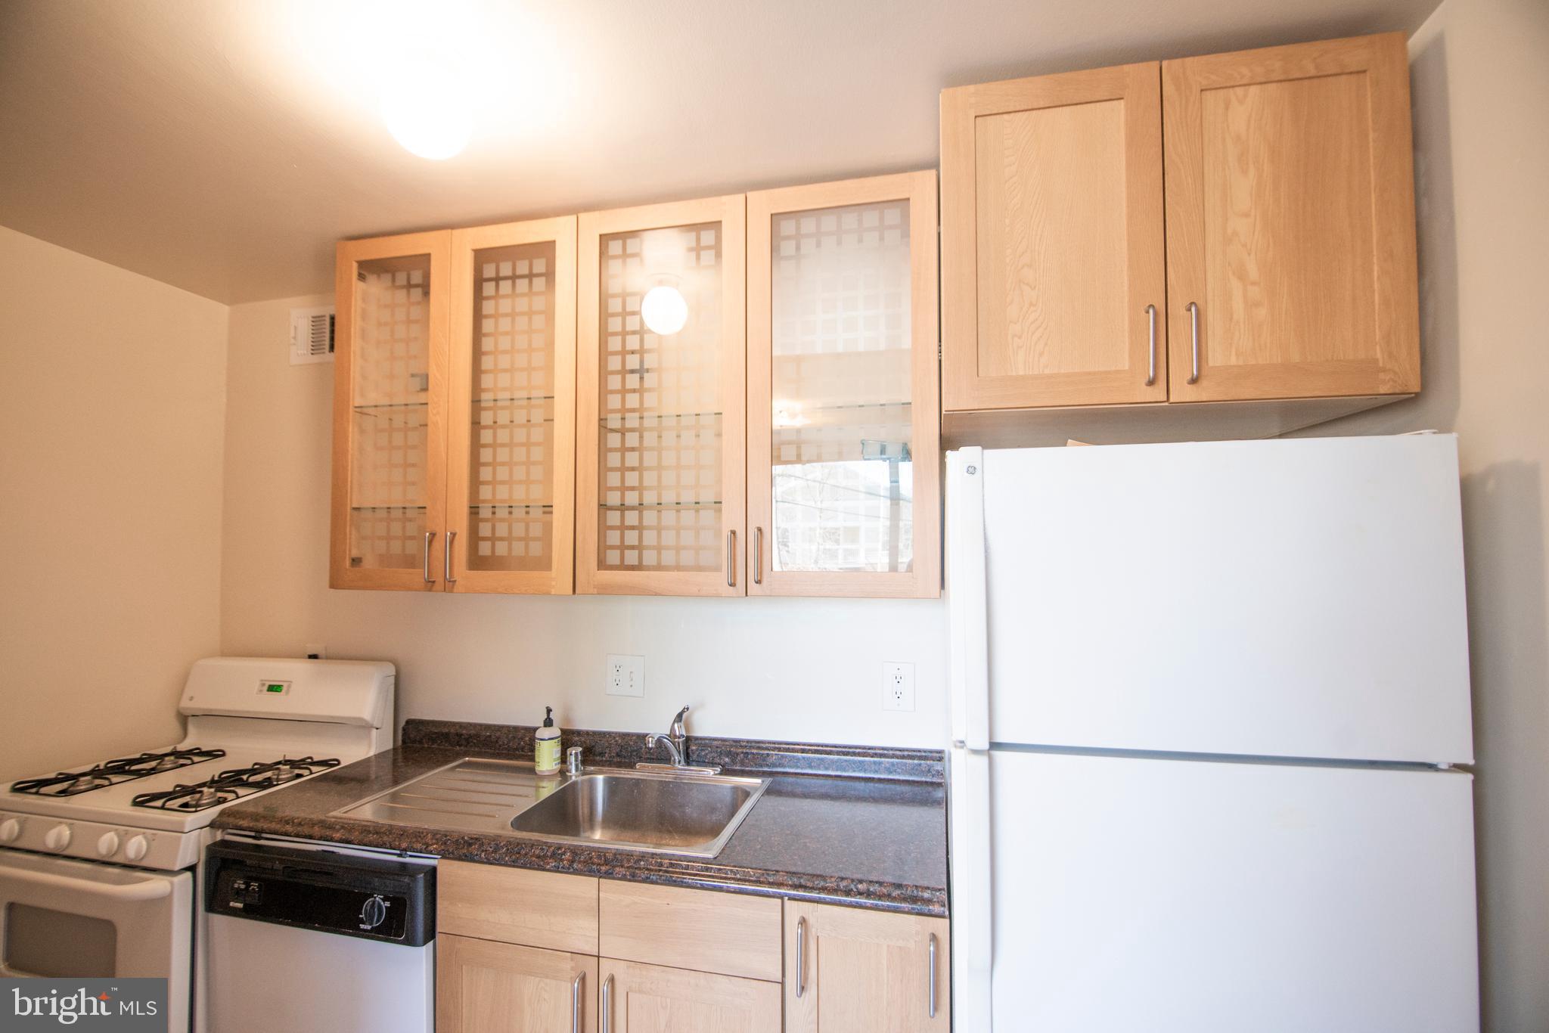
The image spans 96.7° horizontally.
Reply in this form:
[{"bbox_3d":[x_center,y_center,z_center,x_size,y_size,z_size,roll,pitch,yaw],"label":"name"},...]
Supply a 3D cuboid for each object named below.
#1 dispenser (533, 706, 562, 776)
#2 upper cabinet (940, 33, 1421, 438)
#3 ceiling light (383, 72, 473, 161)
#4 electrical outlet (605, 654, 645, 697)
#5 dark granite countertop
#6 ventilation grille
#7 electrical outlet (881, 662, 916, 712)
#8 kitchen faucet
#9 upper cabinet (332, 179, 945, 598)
[{"bbox_3d":[-0.637,0.623,1.934,0.076,0.175,0.076,1,-2,-32],"label":"dispenser"},{"bbox_3d":[0.760,-0.501,1.521,0.759,0.617,0.617,-1,-2,13],"label":"upper cabinet"},{"bbox_3d":[-0.631,-0.742,1.254,0.160,0.174,0.160,-1,-2,13],"label":"ceiling light"},{"bbox_3d":[-0.450,0.481,2.073,0.124,0.123,0.010,-1,-2,13],"label":"electrical outlet"},{"bbox_3d":[-0.435,0.683,1.736,1.677,0.109,0.645,-1,-2,13],"label":"dark granite countertop"},{"bbox_3d":[-1.571,-0.624,2.365,0.248,0.203,0.017,-1,-2,13],"label":"ventilation grille"},{"bbox_3d":[0.342,0.470,1.893,0.086,0.131,0.010,-1,-2,13],"label":"electrical outlet"},{"bbox_3d":[-0.287,0.623,1.865,0.252,0.173,0.220,-1,-2,13],"label":"kitchen faucet"},{"bbox_3d":[-0.403,-0.292,1.924,1.676,0.990,0.334,-1,-2,13],"label":"upper cabinet"}]

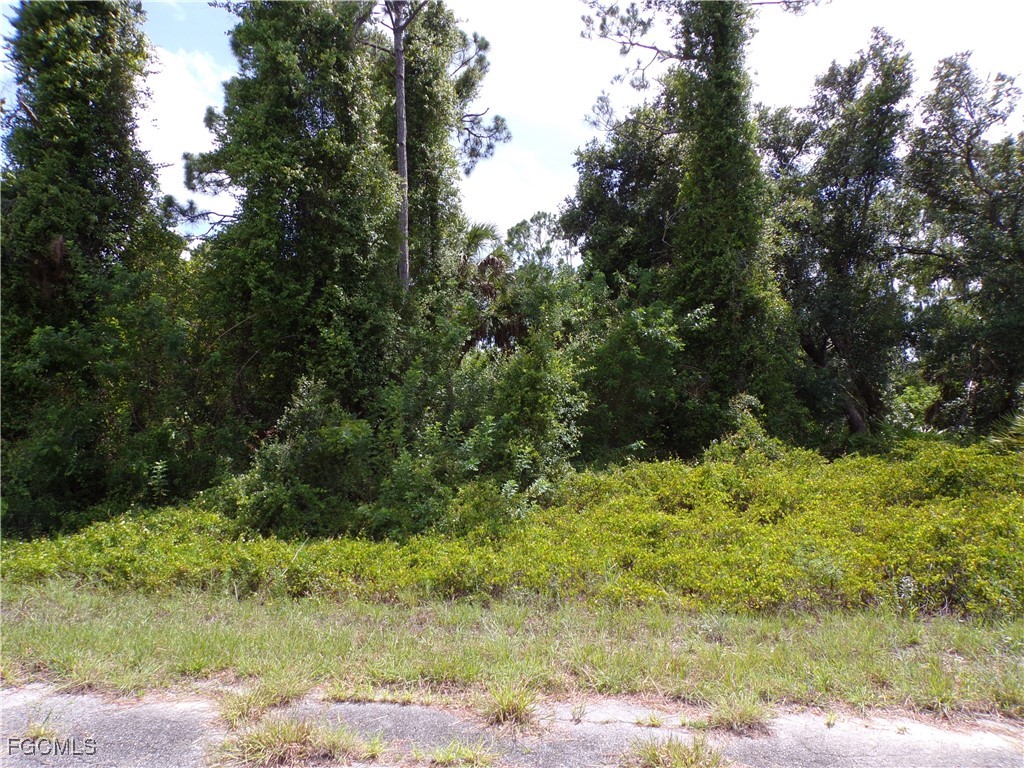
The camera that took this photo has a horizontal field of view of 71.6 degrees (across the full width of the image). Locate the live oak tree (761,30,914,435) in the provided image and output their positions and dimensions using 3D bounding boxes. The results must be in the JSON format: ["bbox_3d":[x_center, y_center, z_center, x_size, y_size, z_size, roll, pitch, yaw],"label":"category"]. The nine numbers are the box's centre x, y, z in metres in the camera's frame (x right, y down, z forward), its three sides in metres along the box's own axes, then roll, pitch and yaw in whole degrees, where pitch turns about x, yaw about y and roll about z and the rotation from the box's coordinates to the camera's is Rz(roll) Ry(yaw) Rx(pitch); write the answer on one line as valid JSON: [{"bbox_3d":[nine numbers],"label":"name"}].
[{"bbox_3d":[6.400,-2.720,14.000,3.200,8.500,3.200,0,-2,0],"label":"live oak tree"}]

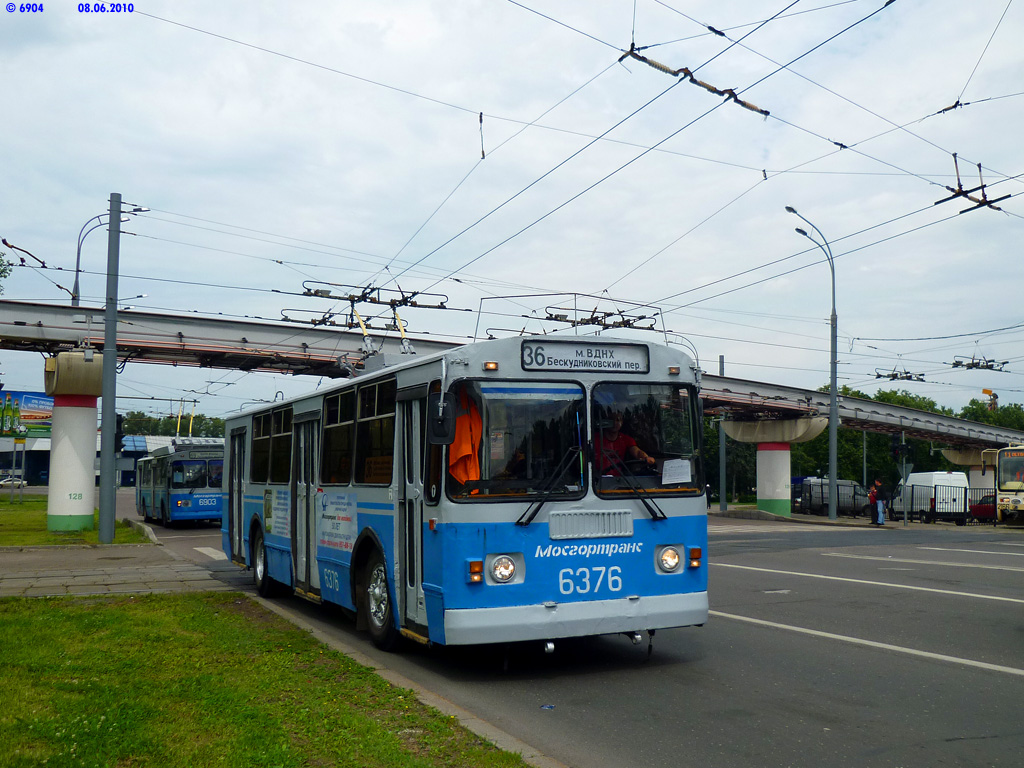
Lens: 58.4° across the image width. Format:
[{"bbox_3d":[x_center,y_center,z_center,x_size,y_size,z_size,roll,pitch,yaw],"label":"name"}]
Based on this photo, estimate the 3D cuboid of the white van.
[{"bbox_3d":[20.594,5.716,46.192,1.970,2.500,4.900,1,-6,-9],"label":"white van"}]

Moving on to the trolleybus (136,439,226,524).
[{"bbox_3d":[-13.777,4.196,38.726,2.500,3.200,11.900,3,-7,-27],"label":"trolleybus"}]

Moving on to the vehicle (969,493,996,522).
[{"bbox_3d":[24.003,6.232,46.076,1.660,1.440,4.000,1,-6,-9],"label":"vehicle"}]

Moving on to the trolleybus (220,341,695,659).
[{"bbox_3d":[-1.908,1.589,13.331,2.530,3.150,11.950,3,-7,-26],"label":"trolleybus"}]

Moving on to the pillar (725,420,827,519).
[{"bbox_3d":[12.998,4.188,45.752,1.500,4.850,5.000,4,-7,-32],"label":"pillar"}]

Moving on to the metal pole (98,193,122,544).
[{"bbox_3d":[-10.617,-0.506,24.300,0.330,9.320,0.330,3,-7,-32],"label":"metal pole"}]

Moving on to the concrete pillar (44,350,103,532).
[{"bbox_3d":[-14.190,1.976,29.786,1.550,5.450,4.500,4,-7,-32],"label":"concrete pillar"}]

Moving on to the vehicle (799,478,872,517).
[{"bbox_3d":[19.113,6.521,52.883,4.800,2.050,1.920,1,-6,-8],"label":"vehicle"}]

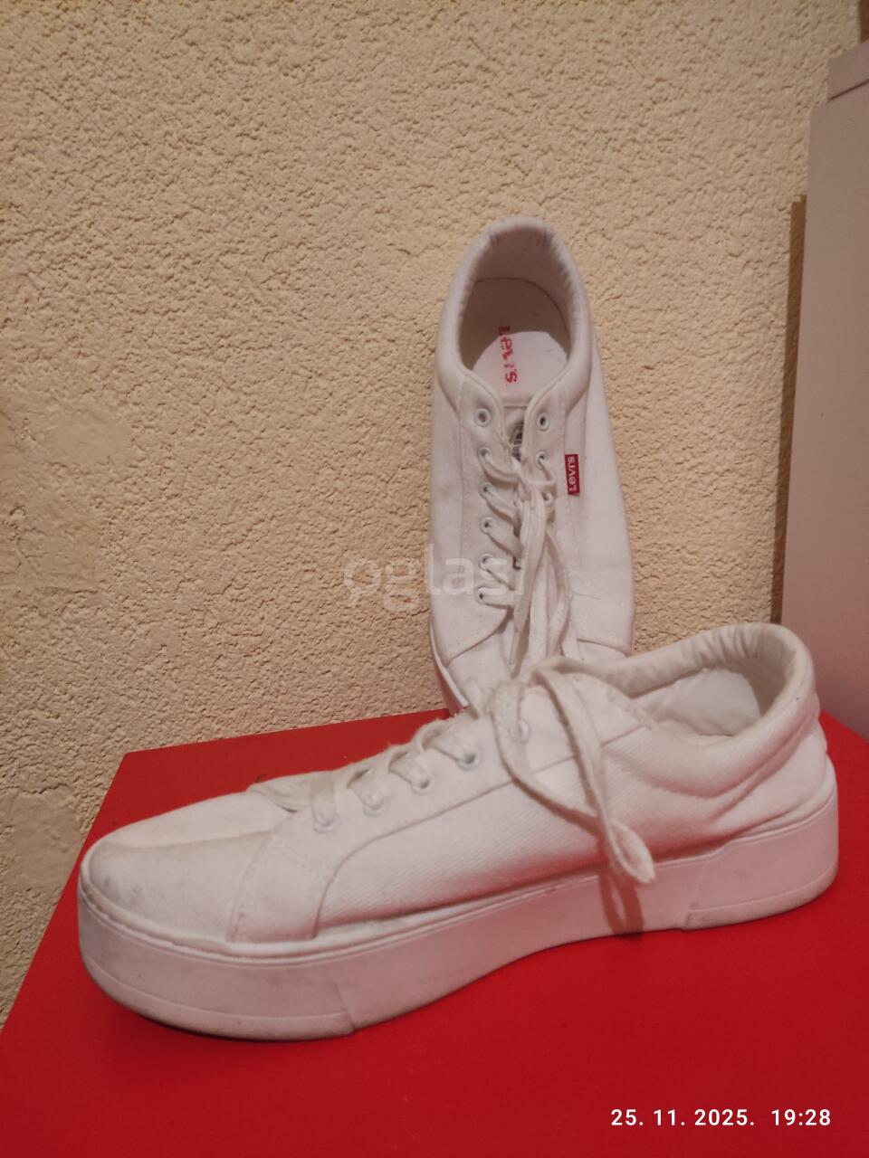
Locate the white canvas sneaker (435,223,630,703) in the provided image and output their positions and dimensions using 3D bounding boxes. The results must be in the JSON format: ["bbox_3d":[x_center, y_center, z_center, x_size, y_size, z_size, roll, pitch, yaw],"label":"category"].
[{"bbox_3d":[0.046,-0.049,0.440,0.103,0.281,0.096,-3,-17,5],"label":"white canvas sneaker"}]

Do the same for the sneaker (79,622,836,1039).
[{"bbox_3d":[0.020,0.076,0.311,0.281,0.096,0.103,-6,12,-13],"label":"sneaker"}]

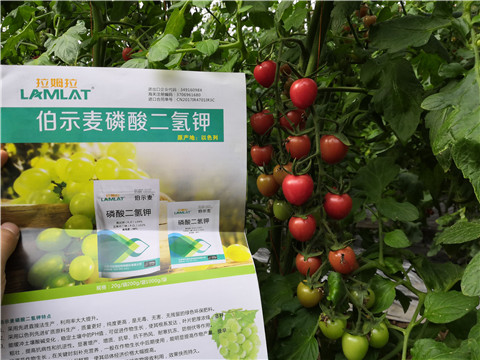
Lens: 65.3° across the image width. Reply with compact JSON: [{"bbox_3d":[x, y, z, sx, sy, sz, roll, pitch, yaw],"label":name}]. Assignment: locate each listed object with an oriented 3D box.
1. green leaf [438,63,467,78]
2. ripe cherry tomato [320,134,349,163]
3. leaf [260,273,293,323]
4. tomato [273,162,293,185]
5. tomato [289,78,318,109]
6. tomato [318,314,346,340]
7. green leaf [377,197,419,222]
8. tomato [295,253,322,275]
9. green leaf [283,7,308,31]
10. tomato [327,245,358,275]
[{"bbox_3d":[0.284,-0.146,0.500,0.038,0.022,0.022,3,11,11],"label":"green leaf"},{"bbox_3d":[0.105,-0.034,0.415,0.031,0.032,0.031,0,6,0],"label":"ripe cherry tomato"},{"bbox_3d":[0.047,0.151,0.480,0.048,0.062,0.018,6,-12,2],"label":"leaf"},{"bbox_3d":[0.049,-0.007,0.425,0.025,0.026,0.025,0,10,0],"label":"tomato"},{"bbox_3d":[0.066,-0.088,0.385,0.028,0.032,0.028,-6,10,0],"label":"tomato"},{"bbox_3d":[0.104,0.164,0.415,0.029,0.027,0.029,0,6,0],"label":"tomato"},{"bbox_3d":[0.219,0.041,0.520,0.058,0.030,0.025,18,15,0],"label":"green leaf"},{"bbox_3d":[0.076,0.095,0.420,0.029,0.028,0.029,1,11,0],"label":"tomato"},{"bbox_3d":[0.071,-0.207,0.480,0.032,0.032,0.015,0,10,0],"label":"green leaf"},{"bbox_3d":[0.110,0.086,0.400,0.029,0.030,0.029,0,10,0],"label":"tomato"}]

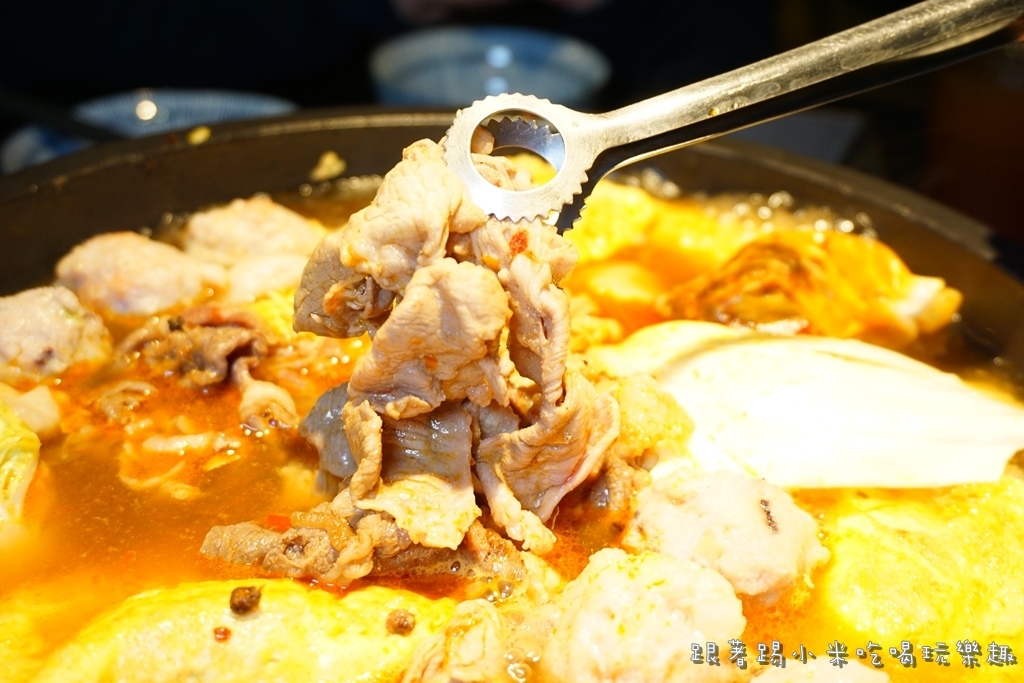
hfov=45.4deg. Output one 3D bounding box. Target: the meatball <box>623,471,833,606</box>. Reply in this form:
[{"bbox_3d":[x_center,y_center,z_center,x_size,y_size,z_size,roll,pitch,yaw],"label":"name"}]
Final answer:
[{"bbox_3d":[0.050,0.048,0.290,0.049,0.035,0.042,11,29,18],"label":"meatball"}]

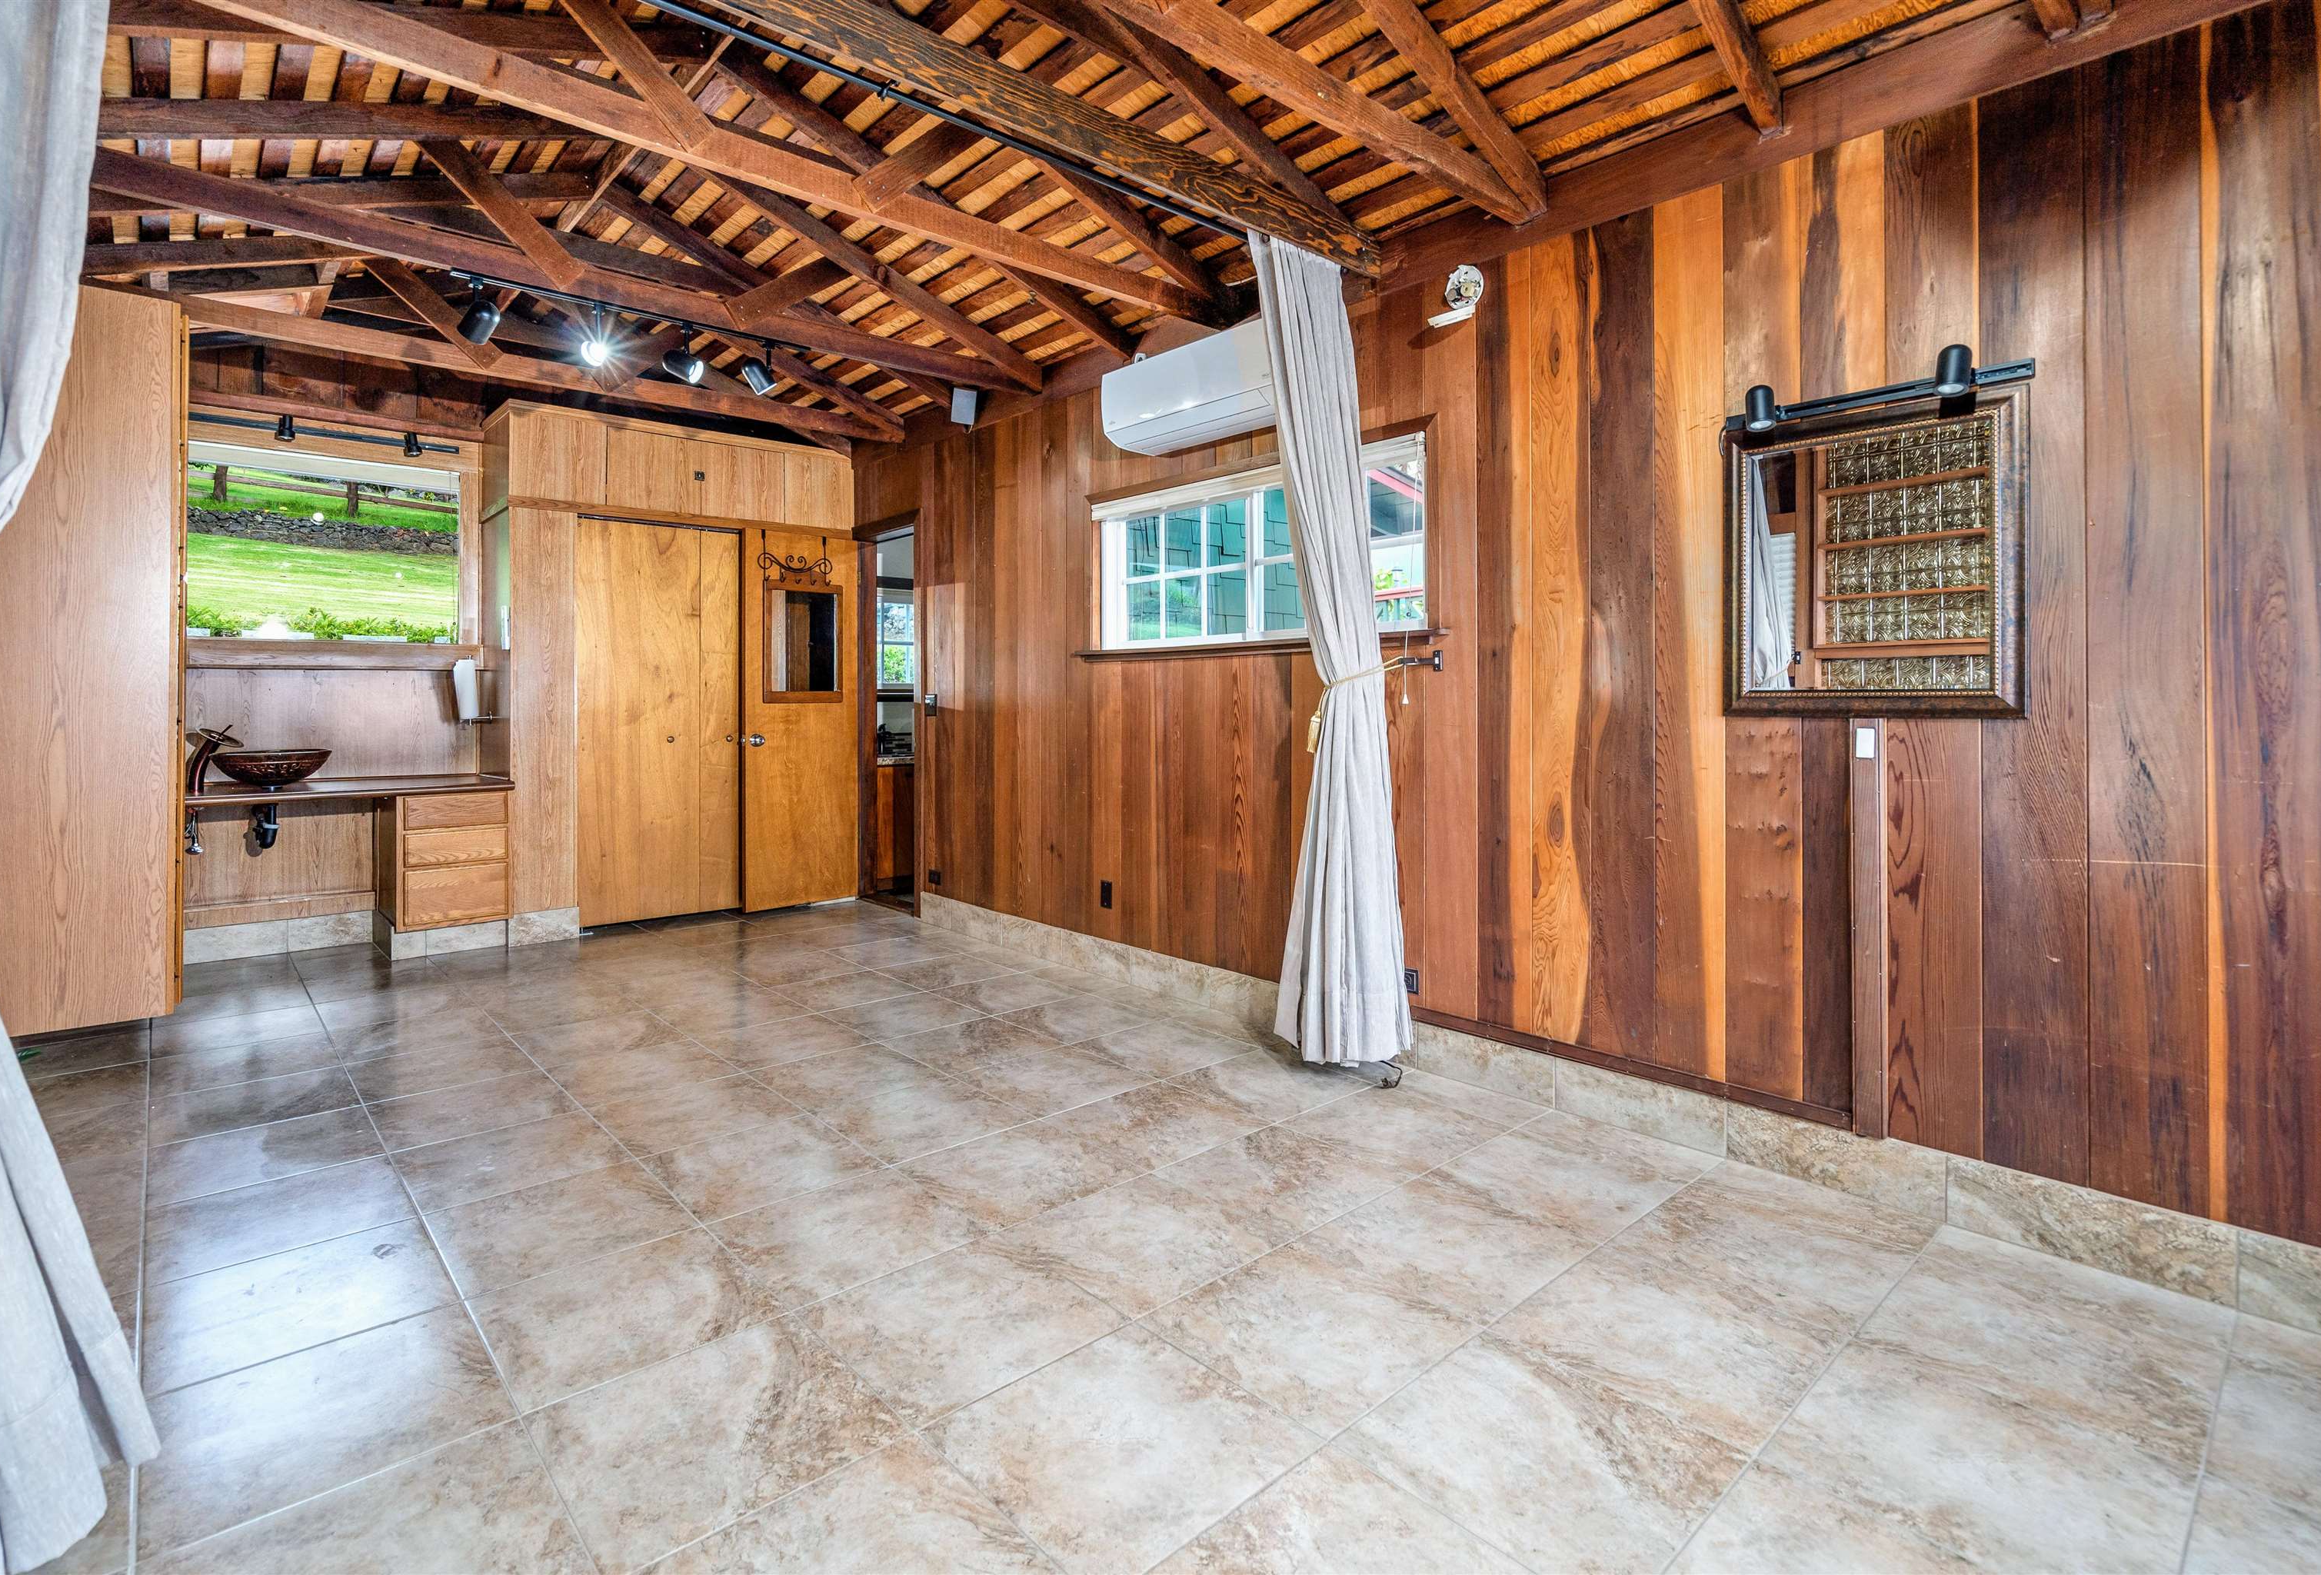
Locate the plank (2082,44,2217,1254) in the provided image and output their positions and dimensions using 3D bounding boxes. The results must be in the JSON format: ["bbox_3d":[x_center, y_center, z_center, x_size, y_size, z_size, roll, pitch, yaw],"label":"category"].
[{"bbox_3d":[1.963,-0.335,2.093,0.025,2.289,0.171,-1,1,-42],"label":"plank"}]

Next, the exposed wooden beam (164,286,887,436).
[{"bbox_3d":[-2.553,-1.781,4.564,3.150,0.105,0.050,-5,6,-42],"label":"exposed wooden beam"}]

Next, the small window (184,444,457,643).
[{"bbox_3d":[-3.900,-1.108,4.913,1.060,0.870,0.070,-1,1,-42],"label":"small window"}]

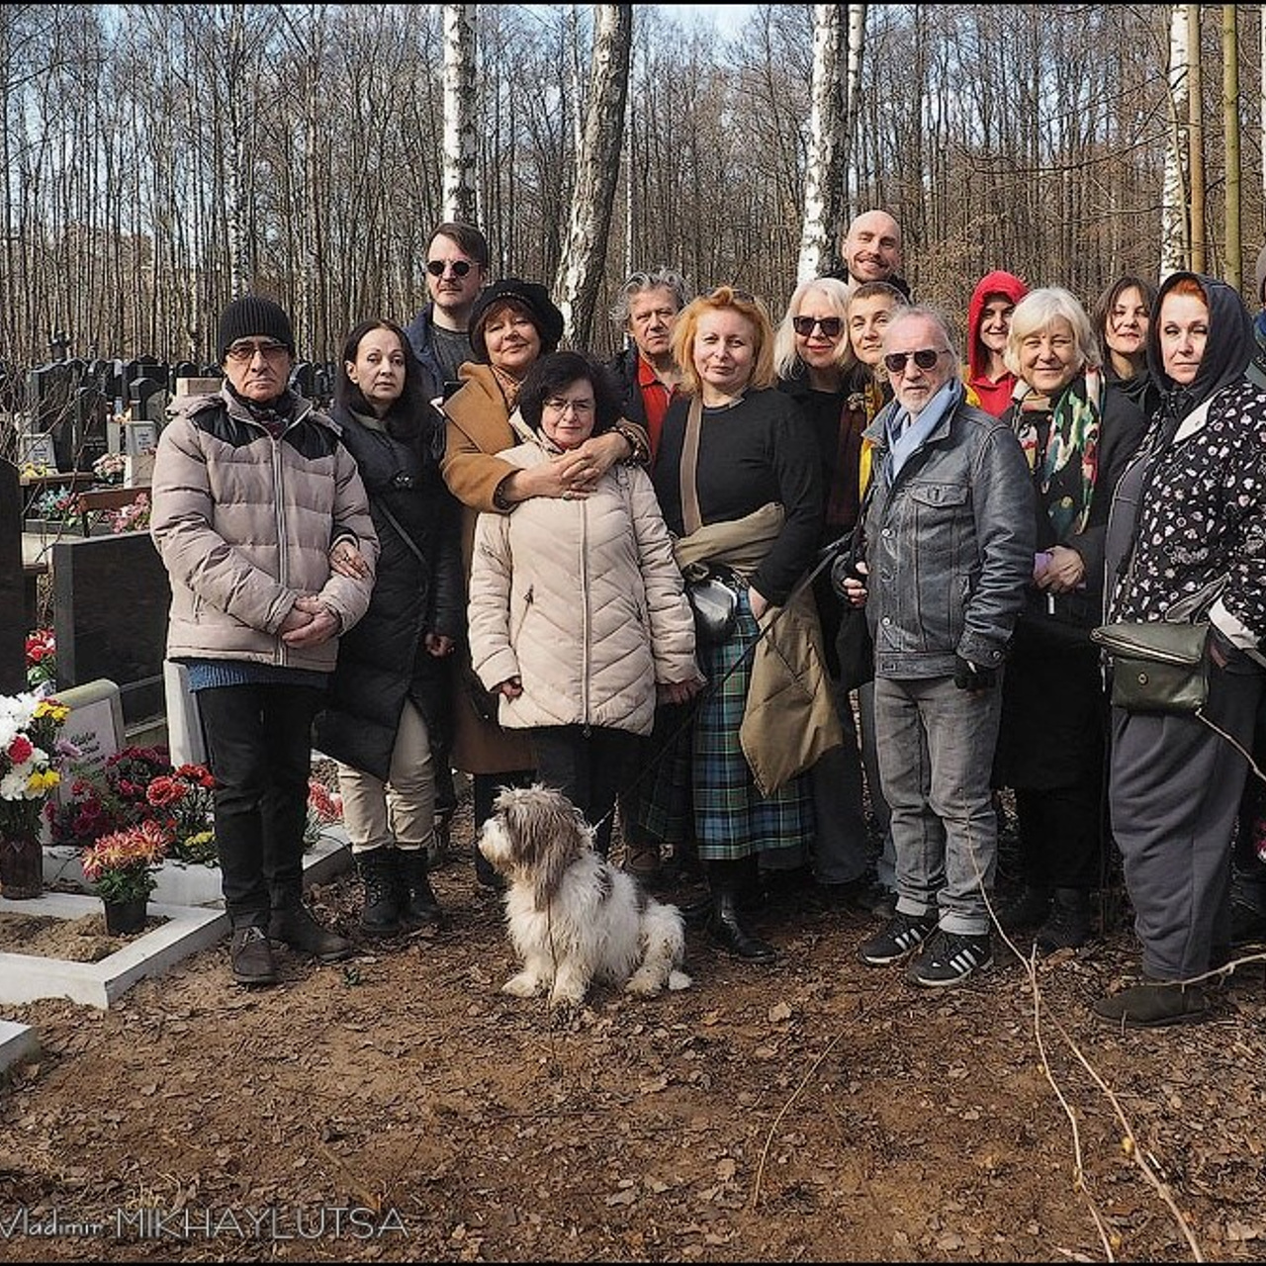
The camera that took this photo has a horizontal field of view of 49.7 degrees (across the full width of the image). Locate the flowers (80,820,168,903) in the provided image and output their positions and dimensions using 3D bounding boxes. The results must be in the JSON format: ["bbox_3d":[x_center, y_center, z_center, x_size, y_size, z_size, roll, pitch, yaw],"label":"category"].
[{"bbox_3d":[-1.360,0.609,3.650,0.235,0.215,0.210,-2,5,-17],"label":"flowers"}]

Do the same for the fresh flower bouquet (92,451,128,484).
[{"bbox_3d":[-4.027,-1.274,10.500,0.275,0.245,0.250,-1,7,-6],"label":"fresh flower bouquet"}]

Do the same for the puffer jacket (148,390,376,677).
[{"bbox_3d":[-0.926,-0.266,3.450,0.550,0.690,0.360,-1,7,-13],"label":"puffer jacket"}]

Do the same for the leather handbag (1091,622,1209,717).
[{"bbox_3d":[1.152,0.076,3.050,0.250,0.205,0.100,3,7,23],"label":"leather handbag"}]

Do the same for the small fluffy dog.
[{"bbox_3d":[-0.118,0.627,3.300,0.480,0.490,0.280,-2,7,-16],"label":"small fluffy dog"}]

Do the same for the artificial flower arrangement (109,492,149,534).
[{"bbox_3d":[-3.131,-0.748,8.500,0.290,0.280,0.270,-2,5,-17],"label":"artificial flower arrangement"}]

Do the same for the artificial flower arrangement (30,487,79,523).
[{"bbox_3d":[-3.817,-0.851,9.000,0.320,0.230,0.280,-2,5,-17],"label":"artificial flower arrangement"}]

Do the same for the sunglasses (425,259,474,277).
[{"bbox_3d":[-0.548,-1.089,4.080,0.140,0.050,0.140,1,7,12],"label":"sunglasses"}]

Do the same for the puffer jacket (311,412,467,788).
[{"bbox_3d":[-0.654,-0.103,3.680,0.440,0.980,0.360,-2,7,-14],"label":"puffer jacket"}]

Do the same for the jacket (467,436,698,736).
[{"bbox_3d":[-0.128,-0.128,3.500,0.590,0.790,0.320,0,5,-3],"label":"jacket"}]

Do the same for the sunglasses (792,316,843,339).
[{"bbox_3d":[0.516,-0.856,3.820,0.145,0.056,0.140,1,7,12],"label":"sunglasses"}]

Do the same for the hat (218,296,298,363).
[{"bbox_3d":[-0.940,-0.760,3.400,0.198,0.175,0.220,-1,5,-14],"label":"hat"}]

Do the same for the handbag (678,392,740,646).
[{"bbox_3d":[0.189,-0.288,3.500,0.180,0.640,0.170,-1,5,-7],"label":"handbag"}]

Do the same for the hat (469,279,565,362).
[{"bbox_3d":[-0.322,-0.861,3.780,0.260,0.215,0.260,-4,5,4],"label":"hat"}]

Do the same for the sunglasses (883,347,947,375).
[{"bbox_3d":[0.698,-0.650,3.331,0.145,0.050,0.145,3,6,27],"label":"sunglasses"}]

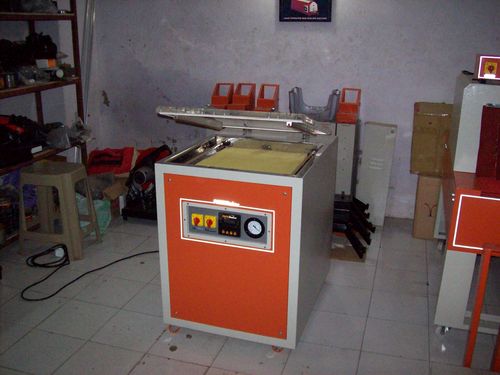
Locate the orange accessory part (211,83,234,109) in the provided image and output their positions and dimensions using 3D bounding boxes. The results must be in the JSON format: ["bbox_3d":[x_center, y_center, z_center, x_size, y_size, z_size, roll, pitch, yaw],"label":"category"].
[{"bbox_3d":[-0.194,-0.608,3.619,0.130,0.215,0.150,5,18,16],"label":"orange accessory part"}]

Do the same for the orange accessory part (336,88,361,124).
[{"bbox_3d":[0.650,-0.528,3.375,0.130,0.215,0.150,5,18,16],"label":"orange accessory part"}]

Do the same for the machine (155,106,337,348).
[{"bbox_3d":[0.033,0.102,2.492,0.617,1.060,0.809,6,18,17],"label":"machine"}]

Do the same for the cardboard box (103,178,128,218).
[{"bbox_3d":[-1.076,0.065,3.935,0.200,0.270,0.200,5,18,16],"label":"cardboard box"}]

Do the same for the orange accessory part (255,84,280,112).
[{"bbox_3d":[0.125,-0.578,3.527,0.130,0.215,0.150,5,18,16],"label":"orange accessory part"}]

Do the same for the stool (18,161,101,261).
[{"bbox_3d":[-1.215,0.137,3.258,0.385,0.530,0.340,3,17,8],"label":"stool"}]

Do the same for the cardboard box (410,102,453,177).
[{"bbox_3d":[1.248,-0.315,3.442,0.300,0.410,0.370,5,18,16],"label":"cardboard box"}]

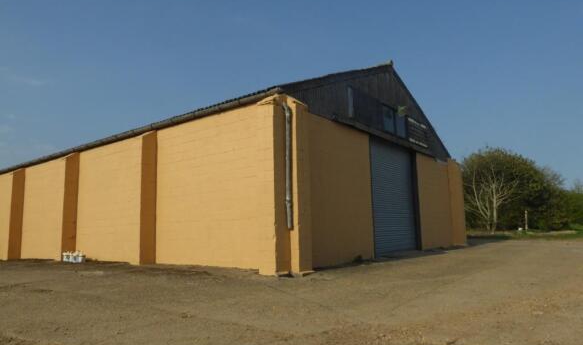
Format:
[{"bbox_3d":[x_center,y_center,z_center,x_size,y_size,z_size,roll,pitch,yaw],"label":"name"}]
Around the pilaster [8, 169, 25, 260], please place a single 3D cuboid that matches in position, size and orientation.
[{"bbox_3d":[-11.248,1.651,16.505,0.439,3.715,0.476,-8,-10,37],"label":"pilaster"}]

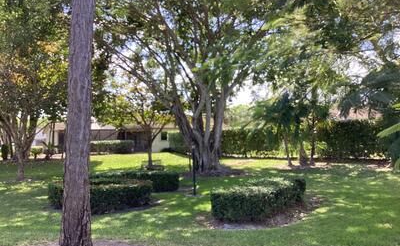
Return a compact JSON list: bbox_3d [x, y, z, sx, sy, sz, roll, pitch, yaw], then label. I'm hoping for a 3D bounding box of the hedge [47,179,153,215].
[{"bbox_3d":[-2.240,1.611,7.899,2.350,0.530,1.350,0,-2,-7],"label":"hedge"}]

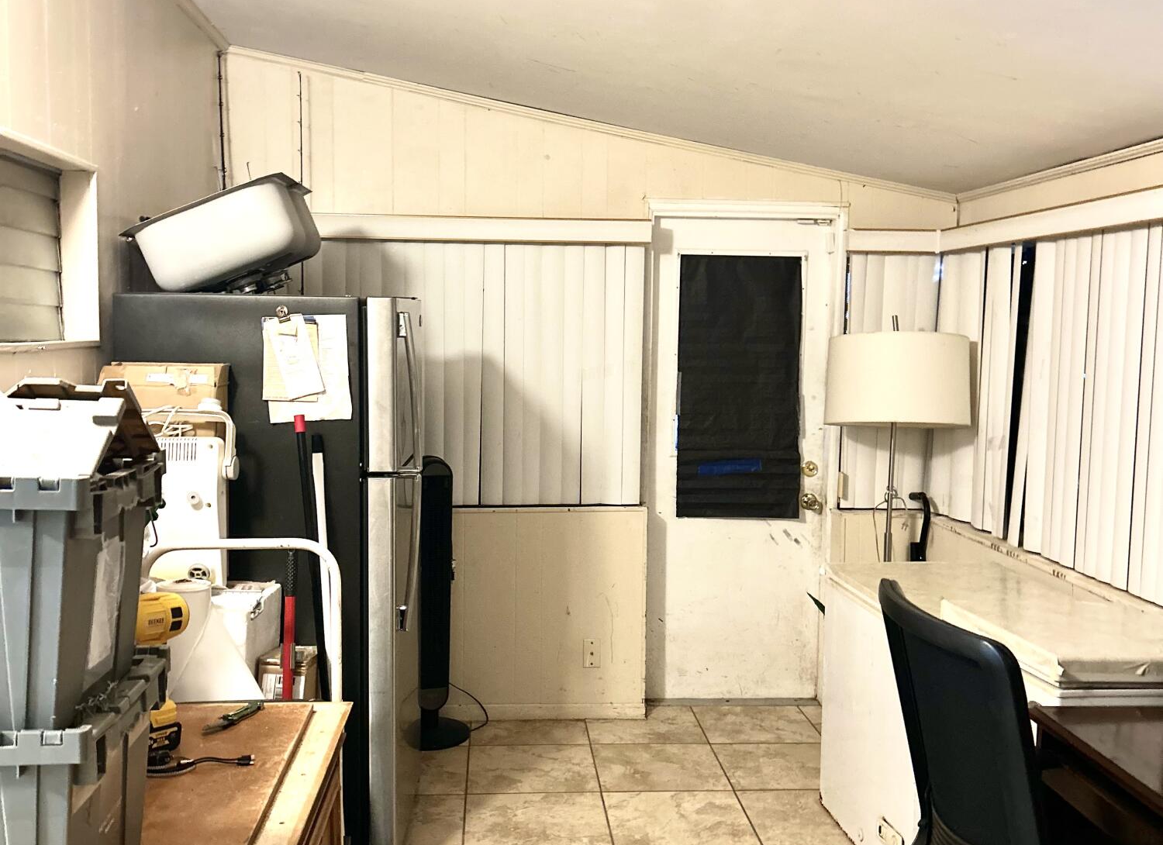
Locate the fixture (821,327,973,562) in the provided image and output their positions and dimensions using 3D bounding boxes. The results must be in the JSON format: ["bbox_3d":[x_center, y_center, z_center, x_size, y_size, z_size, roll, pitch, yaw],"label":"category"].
[{"bbox_3d":[1.153,0.452,4.347,0.520,1.610,0.520,1,4,-4],"label":"fixture"}]

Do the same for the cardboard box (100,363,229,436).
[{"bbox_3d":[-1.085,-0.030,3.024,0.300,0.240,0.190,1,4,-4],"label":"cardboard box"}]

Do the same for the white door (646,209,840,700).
[{"bbox_3d":[0.662,0.173,4.927,0.770,2.040,0.060,1,4,-4],"label":"white door"}]

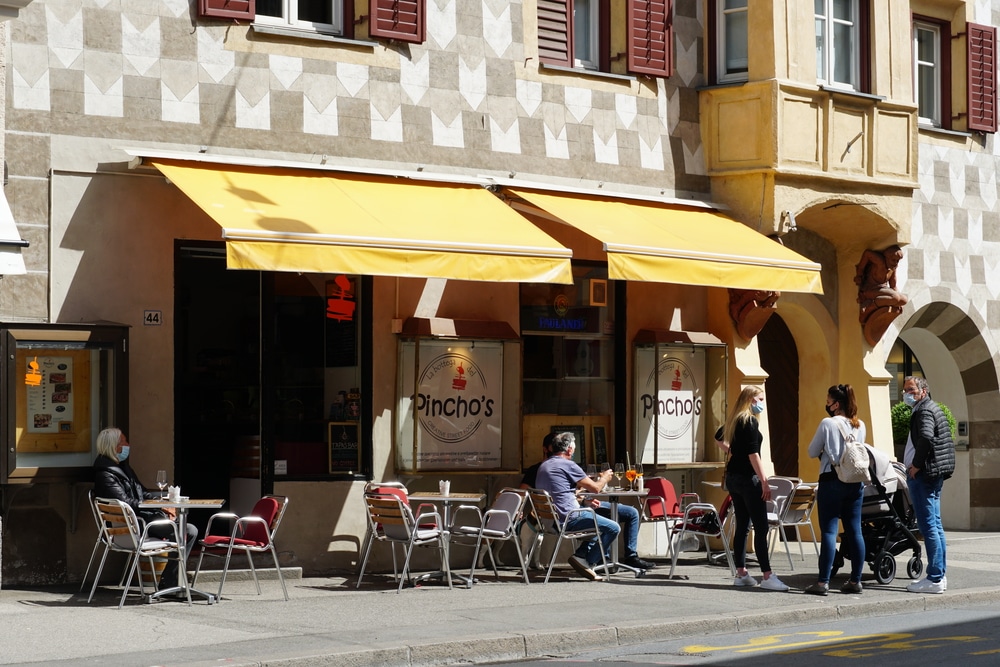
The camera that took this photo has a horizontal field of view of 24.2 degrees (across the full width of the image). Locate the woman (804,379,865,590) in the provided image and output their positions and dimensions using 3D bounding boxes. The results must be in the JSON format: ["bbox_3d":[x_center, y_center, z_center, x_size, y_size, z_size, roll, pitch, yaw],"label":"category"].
[{"bbox_3d":[2.768,1.279,19.250,0.380,1.690,0.460,-2,-3,44],"label":"woman"}]

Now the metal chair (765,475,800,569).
[{"bbox_3d":[2.603,1.823,22.829,0.585,0.765,0.535,2,-3,-41],"label":"metal chair"}]

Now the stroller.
[{"bbox_3d":[3.158,1.555,19.855,0.600,1.100,0.950,-1,-2,34],"label":"stroller"}]

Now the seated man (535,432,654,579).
[{"bbox_3d":[0.729,1.484,19.953,0.850,1.250,0.540,1,-2,-22],"label":"seated man"}]

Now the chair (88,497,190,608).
[{"bbox_3d":[-2.621,1.593,17.044,0.585,0.765,0.535,1,-3,-35],"label":"chair"}]

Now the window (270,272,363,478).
[{"bbox_3d":[-1.624,0.292,20.650,0.930,1.982,0.120,1,-2,-38],"label":"window"}]

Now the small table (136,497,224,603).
[{"bbox_3d":[-2.386,1.629,17.540,0.640,0.725,0.640,0,-2,-7],"label":"small table"}]

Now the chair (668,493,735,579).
[{"bbox_3d":[1.797,1.757,20.488,0.585,0.765,0.535,0,-2,7],"label":"chair"}]

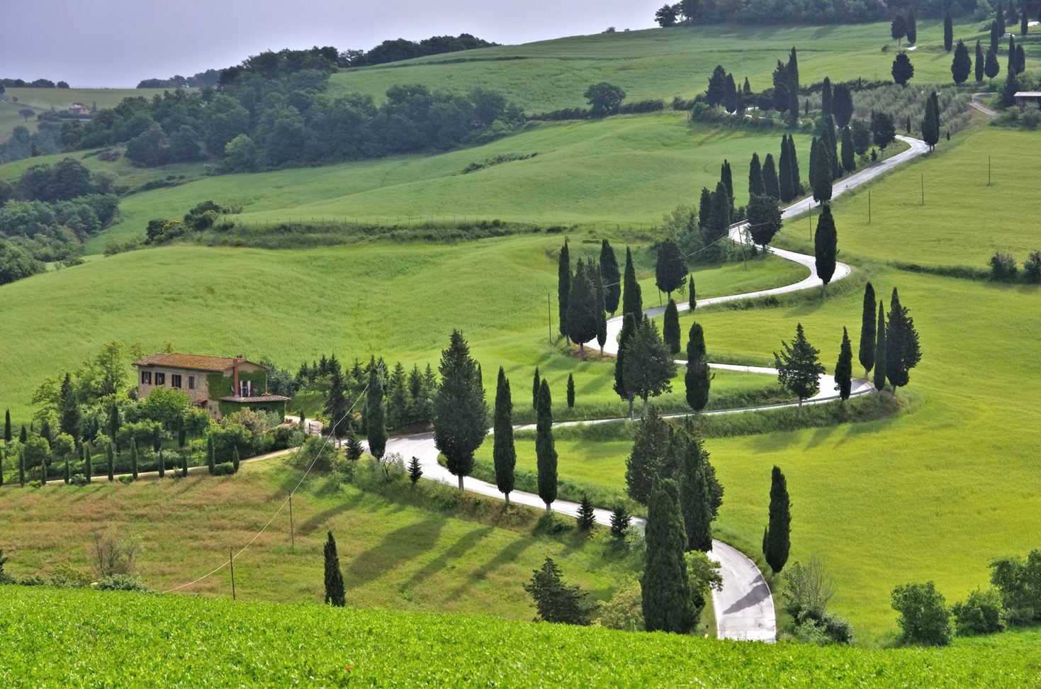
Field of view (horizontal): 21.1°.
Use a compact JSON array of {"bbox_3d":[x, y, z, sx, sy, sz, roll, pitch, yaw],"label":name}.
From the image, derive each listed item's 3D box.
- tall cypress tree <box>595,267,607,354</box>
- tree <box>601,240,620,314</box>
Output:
[{"bbox_3d":[11.538,-4.883,400.000,1.690,13.020,1.690,0,4,0],"label":"tall cypress tree"},{"bbox_3d":[12.580,-9.290,390.000,2.780,10.680,2.720,0,4,0],"label":"tree"}]

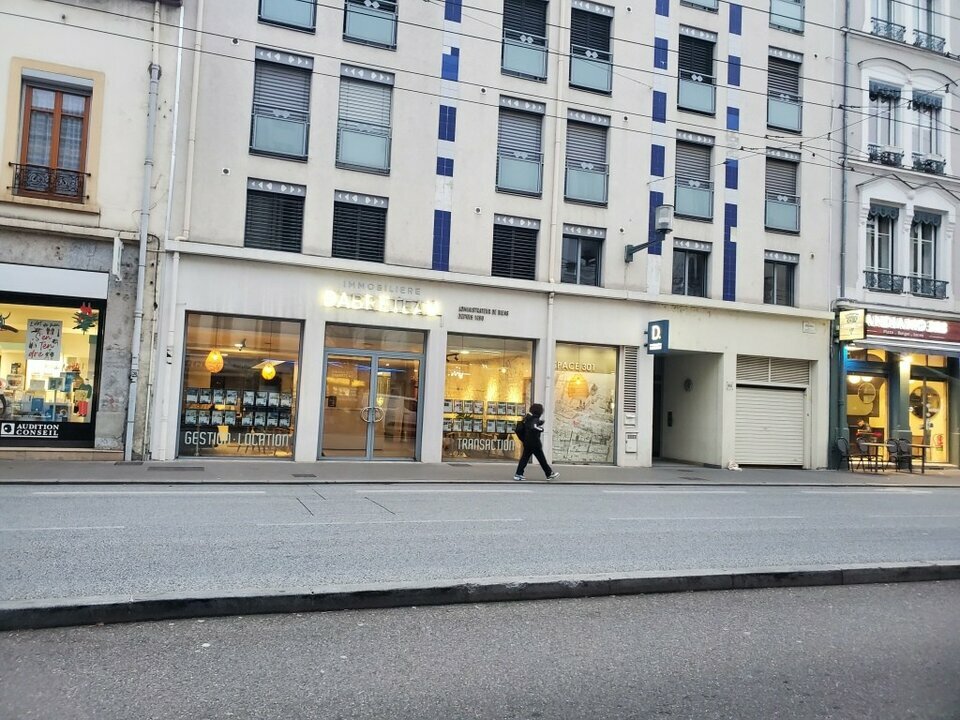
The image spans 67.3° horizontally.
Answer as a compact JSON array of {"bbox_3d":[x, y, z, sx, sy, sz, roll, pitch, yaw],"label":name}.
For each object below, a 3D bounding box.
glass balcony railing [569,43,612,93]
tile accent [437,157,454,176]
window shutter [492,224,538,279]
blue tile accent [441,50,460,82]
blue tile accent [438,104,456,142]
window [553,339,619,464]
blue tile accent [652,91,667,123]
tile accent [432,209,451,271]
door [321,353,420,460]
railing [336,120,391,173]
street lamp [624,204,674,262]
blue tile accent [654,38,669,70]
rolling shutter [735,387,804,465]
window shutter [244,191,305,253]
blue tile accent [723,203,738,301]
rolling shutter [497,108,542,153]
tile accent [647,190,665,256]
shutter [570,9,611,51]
[{"bbox_3d":[2.871,-7.504,18.628,1.218,1.042,0.060,4,-4,-19],"label":"glass balcony railing"},{"bbox_3d":[-0.822,-4.577,17.151,0.411,0.424,0.030,4,-4,-19],"label":"tile accent"},{"bbox_3d":[0.876,-2.584,17.306,1.161,1.239,0.080,4,-4,-18],"label":"window shutter"},{"bbox_3d":[-0.683,-6.890,16.795,0.387,0.777,0.030,4,-4,-18],"label":"blue tile accent"},{"bbox_3d":[-0.748,-5.477,16.731,0.399,0.800,0.050,4,-3,-19],"label":"blue tile accent"},{"bbox_3d":[2.578,1.090,17.789,1.722,2.963,0.120,4,-3,-19],"label":"window"},{"bbox_3d":[4.792,-6.731,19.231,0.399,0.819,0.030,4,-4,-19],"label":"blue tile accent"},{"bbox_3d":[-0.885,-2.778,16.815,0.401,1.397,0.030,4,-4,-19],"label":"tile accent"},{"bbox_3d":[-2.439,1.074,16.431,2.298,2.422,0.100,4,-4,-19],"label":"door"},{"bbox_3d":[-2.582,-4.776,16.072,1.182,0.963,0.060,4,-4,-18],"label":"railing"},{"bbox_3d":[4.032,-3.018,17.265,0.415,1.015,1.777,4,-4,-18],"label":"street lamp"},{"bbox_3d":[4.717,-7.956,18.755,0.399,0.806,0.050,4,-3,-19],"label":"blue tile accent"},{"bbox_3d":[7.995,1.831,19.915,2.330,2.117,0.070,4,-3,-19],"label":"rolling shutter"},{"bbox_3d":[-4.549,-3.057,16.005,1.210,1.259,0.060,4,-4,-19],"label":"window shutter"},{"bbox_3d":[6.624,-2.845,19.073,0.384,2.577,0.030,4,-4,-18],"label":"blue tile accent"},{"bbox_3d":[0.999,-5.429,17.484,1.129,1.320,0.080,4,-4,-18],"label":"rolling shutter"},{"bbox_3d":[4.592,-3.558,18.785,0.408,1.668,0.030,4,-4,-19],"label":"tile accent"},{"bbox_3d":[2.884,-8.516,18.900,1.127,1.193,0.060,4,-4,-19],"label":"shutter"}]

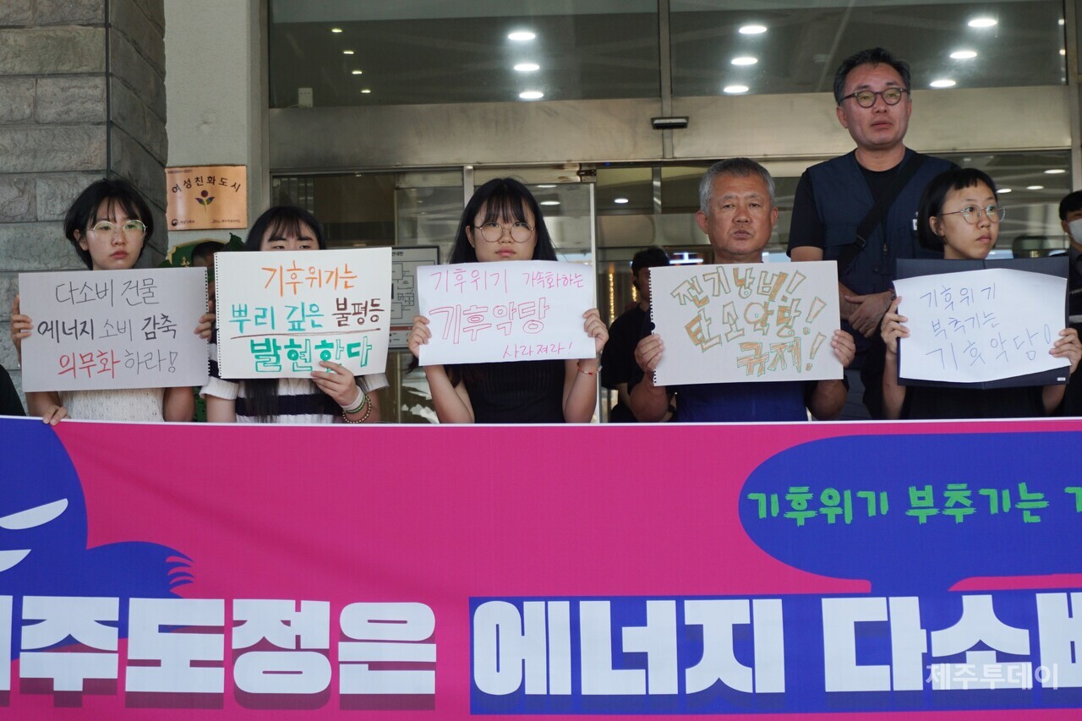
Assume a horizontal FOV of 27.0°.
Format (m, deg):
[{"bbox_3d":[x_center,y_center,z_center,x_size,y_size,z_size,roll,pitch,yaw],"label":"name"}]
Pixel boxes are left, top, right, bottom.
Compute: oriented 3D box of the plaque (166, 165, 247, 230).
[{"bbox_3d":[-1.574,-0.763,10.600,0.385,0.300,0.020,-1,-6,2],"label":"plaque"}]

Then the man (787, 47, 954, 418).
[{"bbox_3d":[0.870,0.074,5.634,0.520,1.740,0.330,-2,-6,7],"label":"man"}]

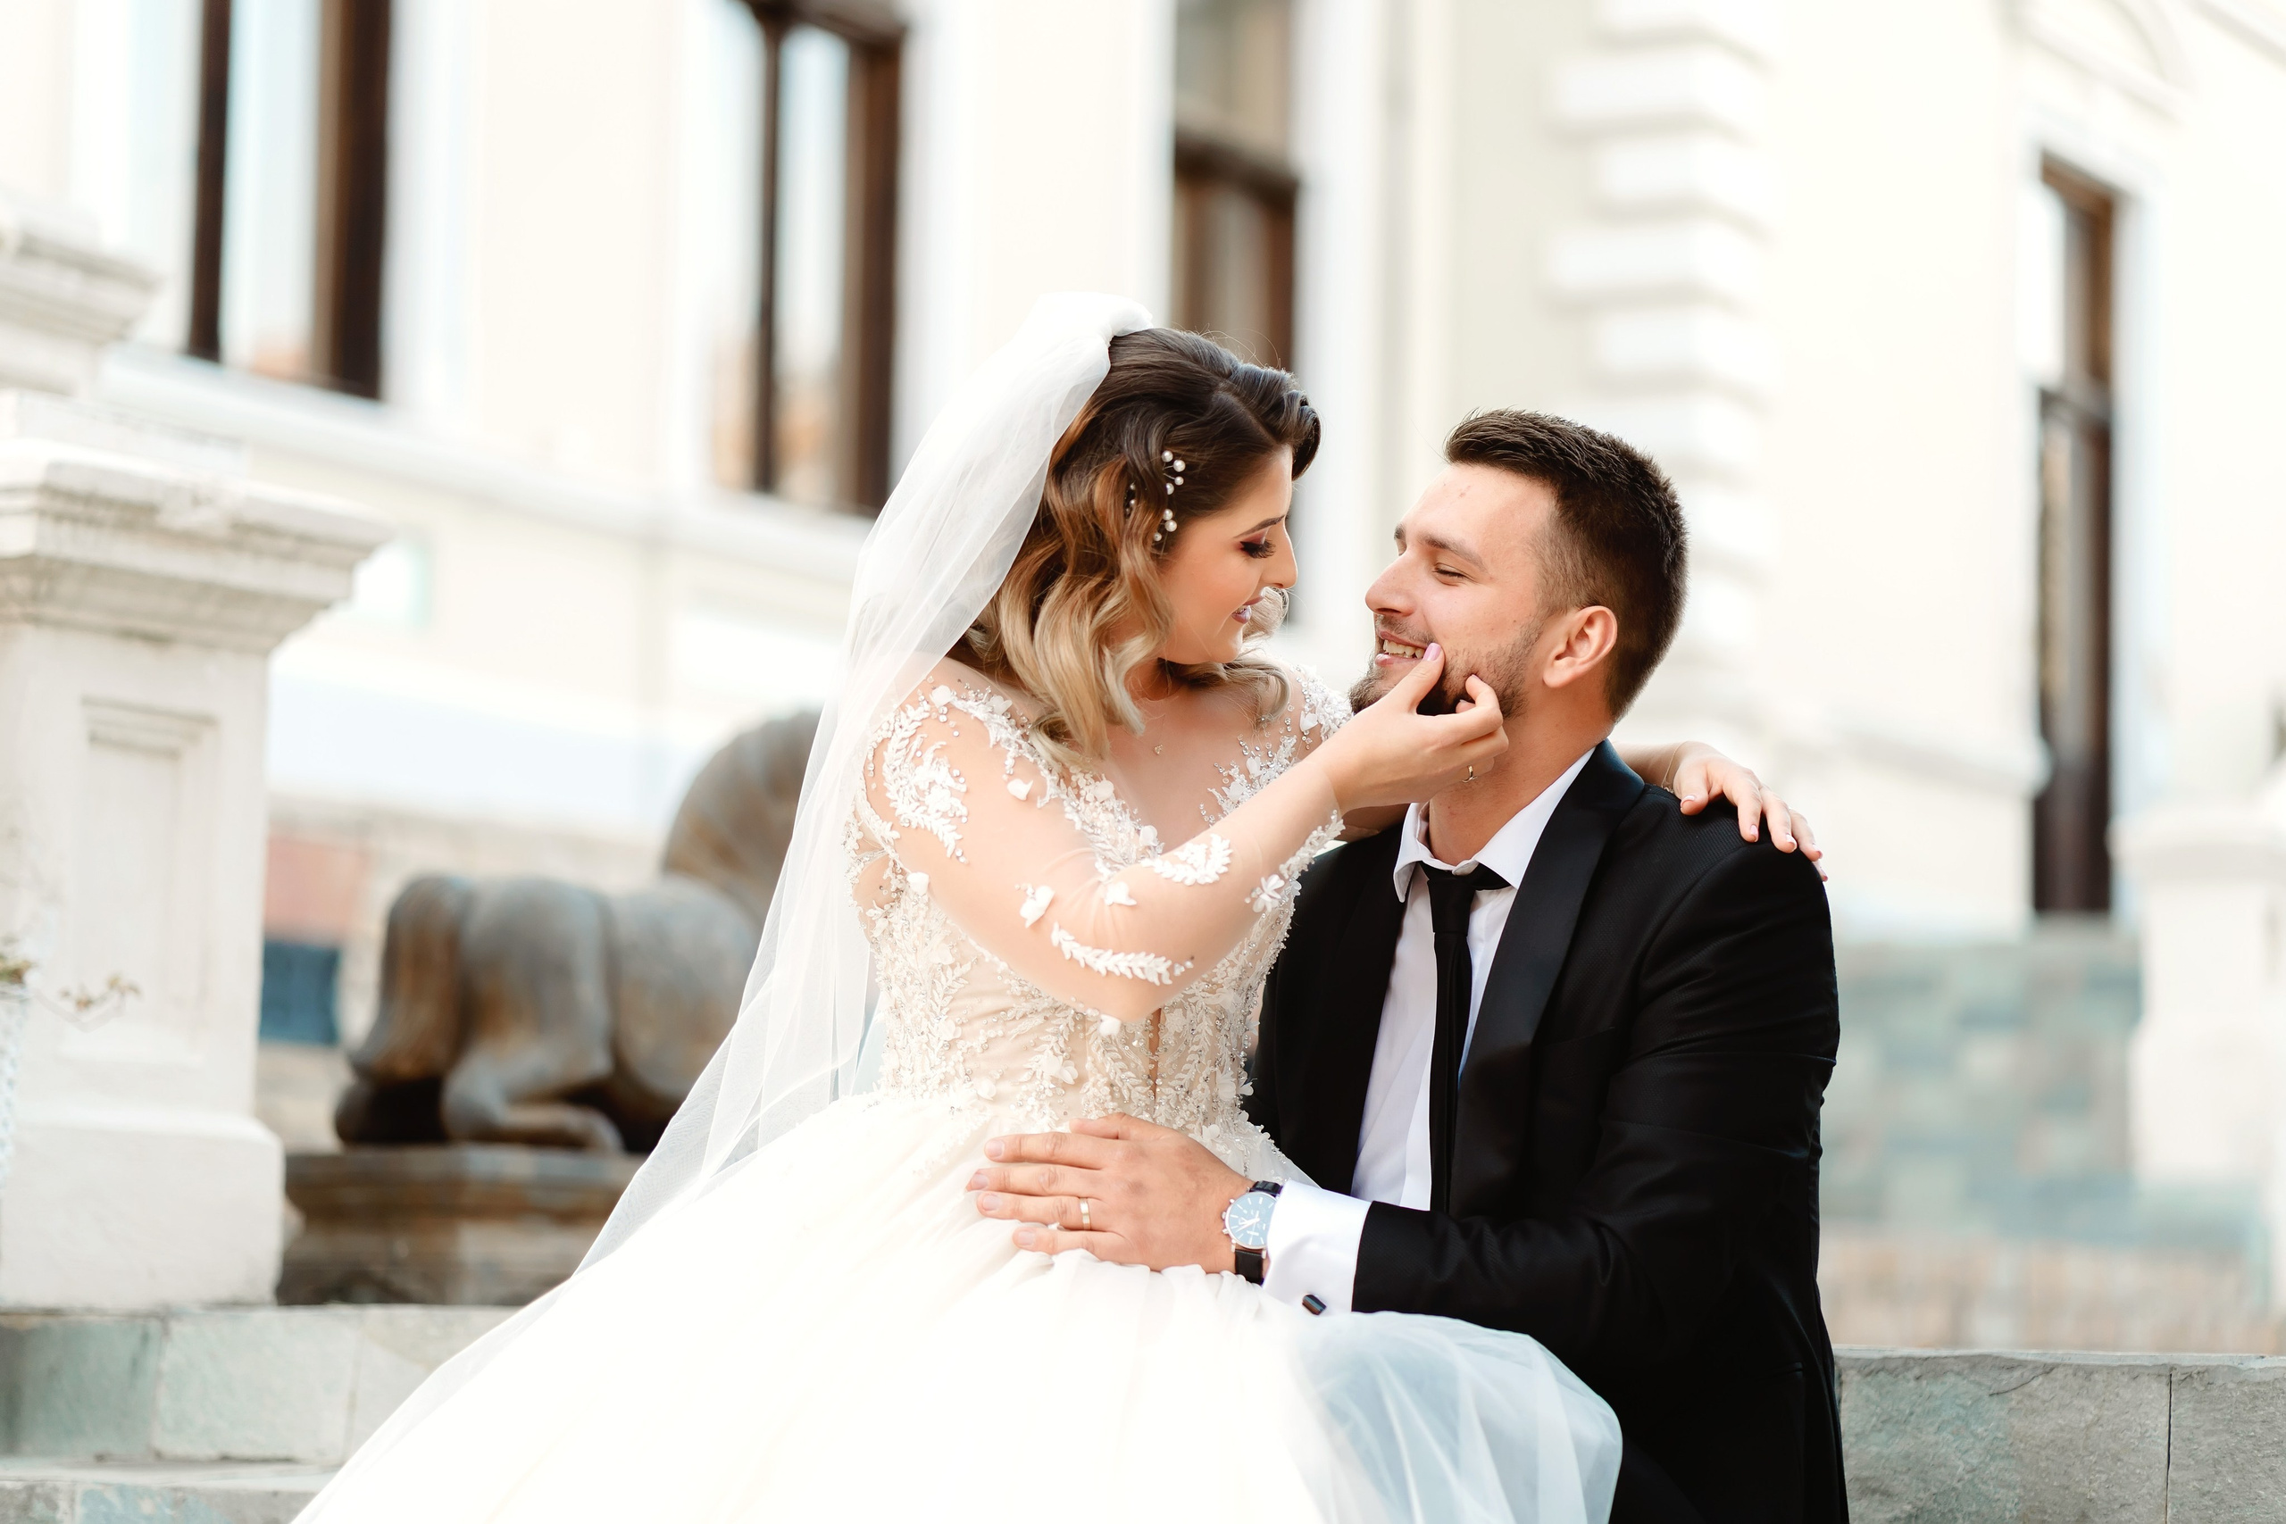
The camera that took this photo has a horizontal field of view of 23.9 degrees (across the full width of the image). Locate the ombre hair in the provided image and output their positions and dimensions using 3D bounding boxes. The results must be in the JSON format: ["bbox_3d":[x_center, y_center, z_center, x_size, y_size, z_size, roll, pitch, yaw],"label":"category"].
[{"bbox_3d":[-0.003,-0.142,3.630,0.240,0.295,0.230,7,-3,21],"label":"ombre hair"}]

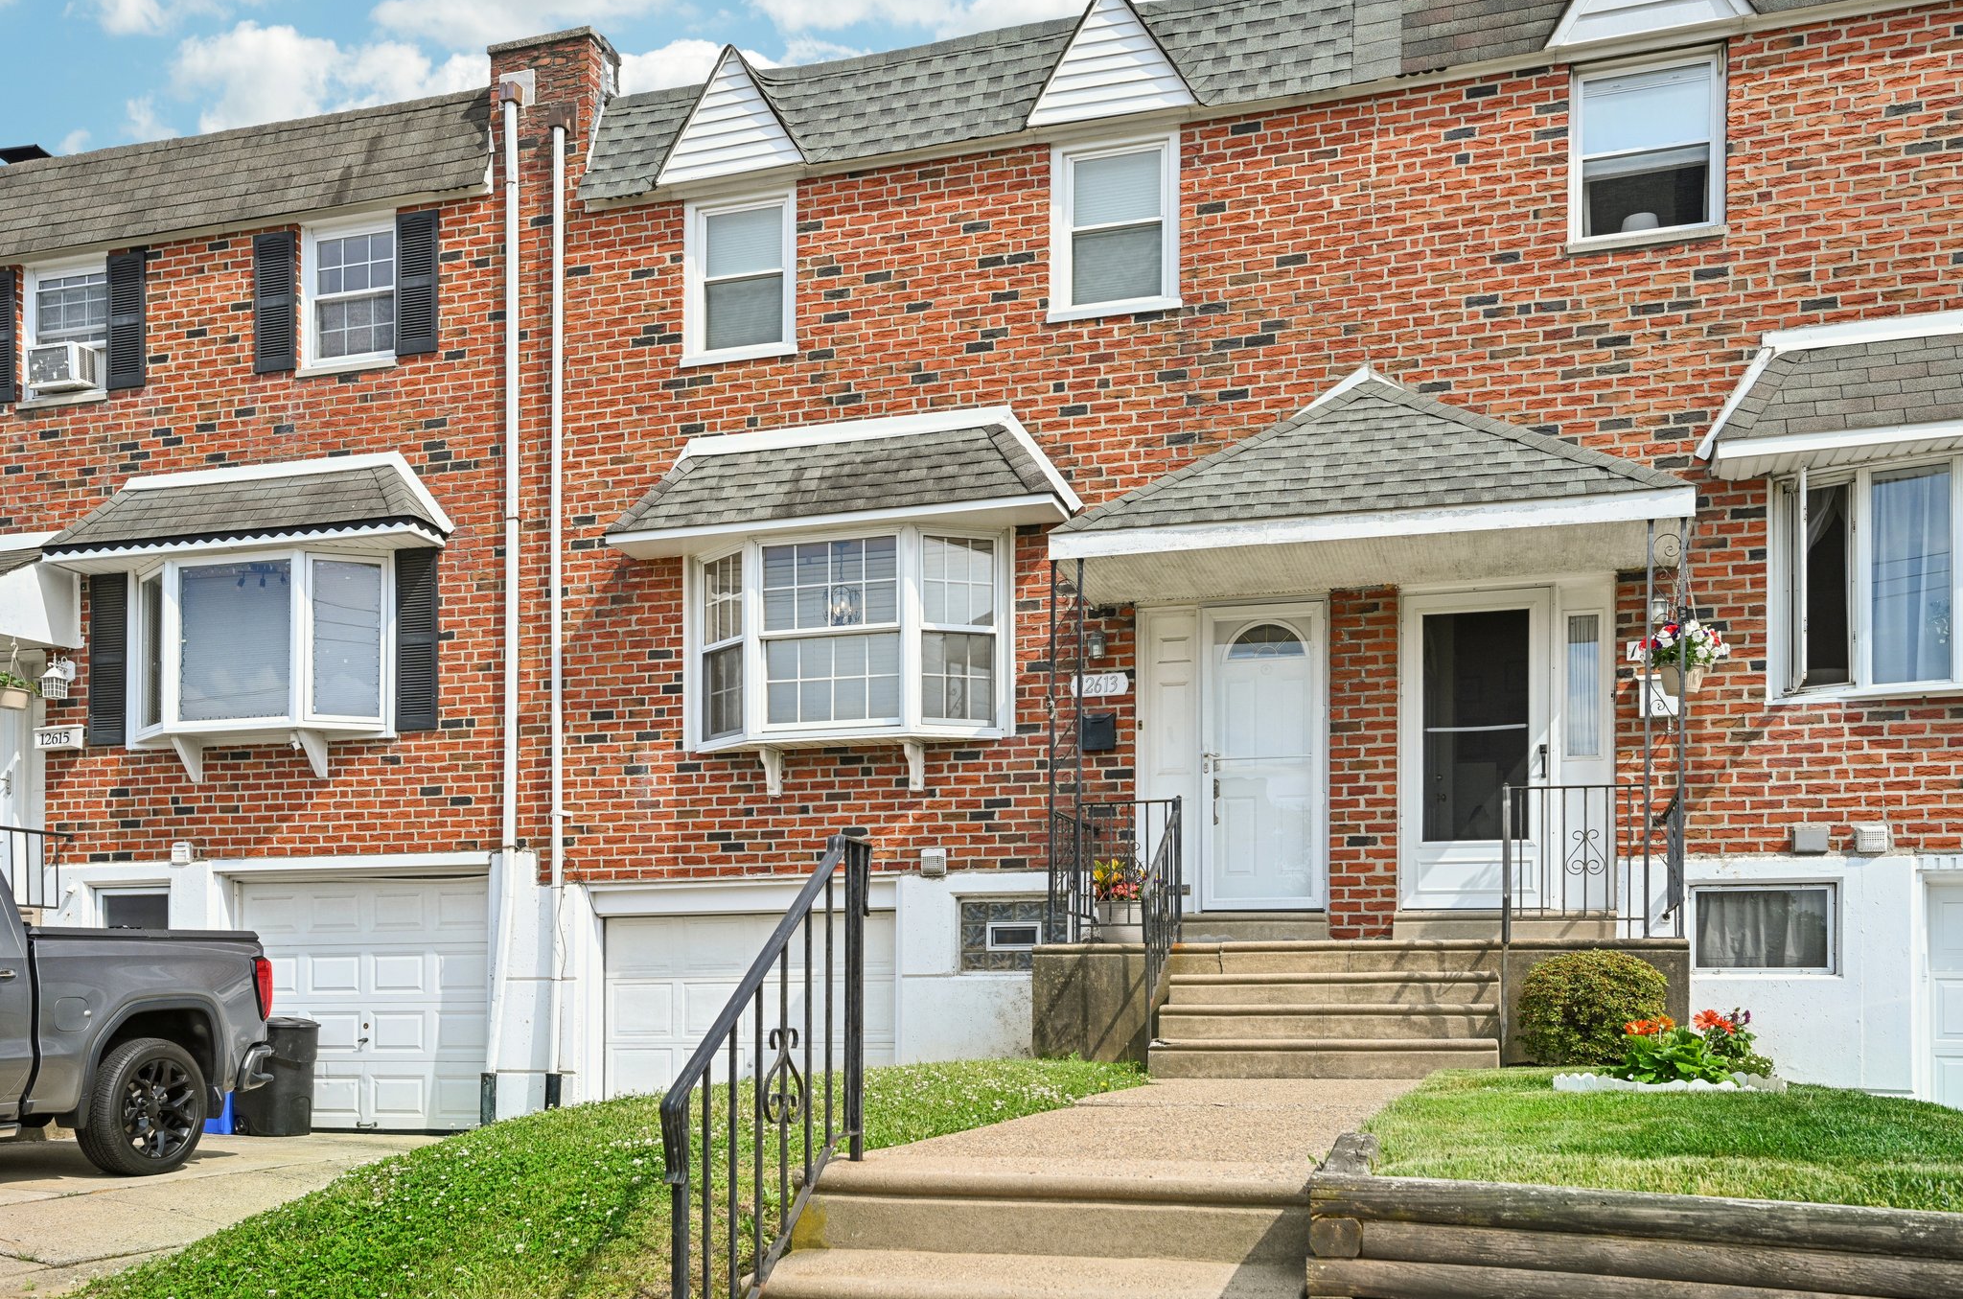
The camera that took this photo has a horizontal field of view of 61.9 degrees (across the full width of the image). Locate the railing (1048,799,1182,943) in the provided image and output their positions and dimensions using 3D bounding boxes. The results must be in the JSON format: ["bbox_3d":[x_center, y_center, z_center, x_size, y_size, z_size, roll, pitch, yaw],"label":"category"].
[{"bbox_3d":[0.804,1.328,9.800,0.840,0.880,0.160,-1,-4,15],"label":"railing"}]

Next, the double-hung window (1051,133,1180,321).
[{"bbox_3d":[0.900,-2.847,11.038,0.900,1.190,0.120,-1,-4,16],"label":"double-hung window"}]

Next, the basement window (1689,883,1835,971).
[{"bbox_3d":[4.806,1.727,10.077,0.824,0.565,0.100,-2,-3,17],"label":"basement window"}]

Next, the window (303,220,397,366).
[{"bbox_3d":[-4.937,-2.766,12.766,0.915,1.150,0.130,-1,-4,16],"label":"window"}]

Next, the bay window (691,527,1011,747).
[{"bbox_3d":[-0.946,-0.070,11.398,2.300,1.420,0.420,-1,-4,16],"label":"bay window"}]

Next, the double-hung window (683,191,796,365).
[{"bbox_3d":[-1.804,-2.759,12.162,0.942,1.232,0.100,-2,-3,17],"label":"double-hung window"}]

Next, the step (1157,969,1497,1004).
[{"bbox_3d":[1.992,1.929,9.321,1.828,0.190,0.300,-3,-10,16],"label":"step"}]

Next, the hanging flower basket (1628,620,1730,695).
[{"bbox_3d":[3.943,0.043,9.200,0.520,0.420,0.450,-1,-4,15],"label":"hanging flower basket"}]

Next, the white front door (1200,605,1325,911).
[{"bbox_3d":[1.867,0.719,10.880,0.830,2.050,0.090,-1,-4,15],"label":"white front door"}]

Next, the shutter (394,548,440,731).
[{"bbox_3d":[-4.436,-0.077,12.828,0.387,1.422,0.045,-2,-3,17],"label":"shutter"}]

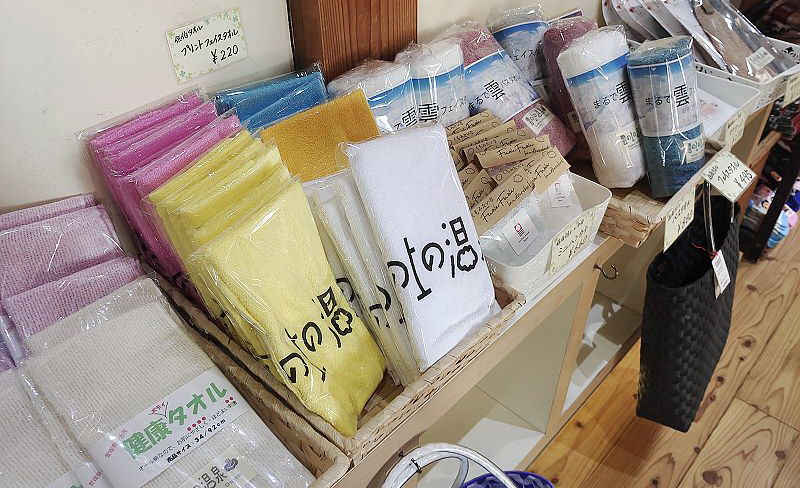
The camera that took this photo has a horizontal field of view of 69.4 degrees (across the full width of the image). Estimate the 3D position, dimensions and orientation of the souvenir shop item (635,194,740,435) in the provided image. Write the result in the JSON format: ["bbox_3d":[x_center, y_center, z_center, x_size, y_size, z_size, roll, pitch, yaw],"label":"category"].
[{"bbox_3d":[0.506,0.129,1.016,0.086,0.328,0.231,17,42,39],"label":"souvenir shop item"}]

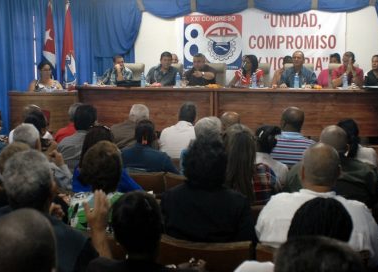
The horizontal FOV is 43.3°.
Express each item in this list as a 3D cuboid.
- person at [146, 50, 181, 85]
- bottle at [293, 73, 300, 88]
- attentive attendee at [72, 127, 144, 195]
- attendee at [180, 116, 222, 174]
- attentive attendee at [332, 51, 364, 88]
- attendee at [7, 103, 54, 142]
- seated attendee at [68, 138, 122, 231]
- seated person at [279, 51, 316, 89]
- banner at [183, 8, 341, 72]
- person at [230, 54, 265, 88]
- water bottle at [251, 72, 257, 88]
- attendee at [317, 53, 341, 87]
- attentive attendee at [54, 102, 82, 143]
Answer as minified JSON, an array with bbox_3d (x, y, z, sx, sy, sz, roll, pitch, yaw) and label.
[{"bbox_3d":[-0.370,-0.534,6.641,0.520,1.250,0.720,1,8,8],"label":"person"},{"bbox_3d":[1.491,-0.764,6.600,0.066,0.215,0.066,0,7,0],"label":"bottle"},{"bbox_3d":[-0.510,0.518,3.108,0.480,1.220,0.780,0,7,2],"label":"attentive attendee"},{"bbox_3d":[0.125,0.452,3.608,0.470,1.220,0.780,0,7,0],"label":"attendee"},{"bbox_3d":[2.105,-0.495,6.344,0.520,1.250,0.720,1,8,10],"label":"attentive attendee"},{"bbox_3d":[-1.560,0.288,4.960,0.480,1.250,0.800,1,8,5],"label":"attendee"},{"bbox_3d":[-0.428,0.619,2.641,0.470,1.230,0.720,1,8,8],"label":"seated attendee"},{"bbox_3d":[1.580,-0.584,6.854,0.530,1.270,0.750,1,8,5],"label":"seated person"},{"bbox_3d":[1.254,-1.564,7.960,2.800,1.200,0.030,1,8,8],"label":"banner"},{"bbox_3d":[0.822,-0.545,6.810,0.500,1.220,0.750,3,8,22],"label":"person"},{"bbox_3d":[0.861,-0.726,6.260,0.066,0.210,0.066,1,8,8],"label":"water bottle"},{"bbox_3d":[2.307,-0.707,7.601,0.480,1.230,0.750,0,7,3],"label":"attendee"},{"bbox_3d":[-1.027,0.294,4.715,0.500,1.250,0.720,1,8,8],"label":"attentive attendee"}]

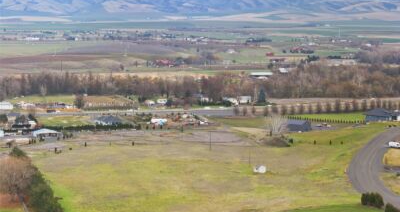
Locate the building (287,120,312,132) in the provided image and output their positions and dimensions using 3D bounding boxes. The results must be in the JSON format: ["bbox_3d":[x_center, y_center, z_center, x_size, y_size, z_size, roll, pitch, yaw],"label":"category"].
[{"bbox_3d":[55.208,11.343,452.000,11.000,5.700,12.200,3,7,27],"label":"building"}]

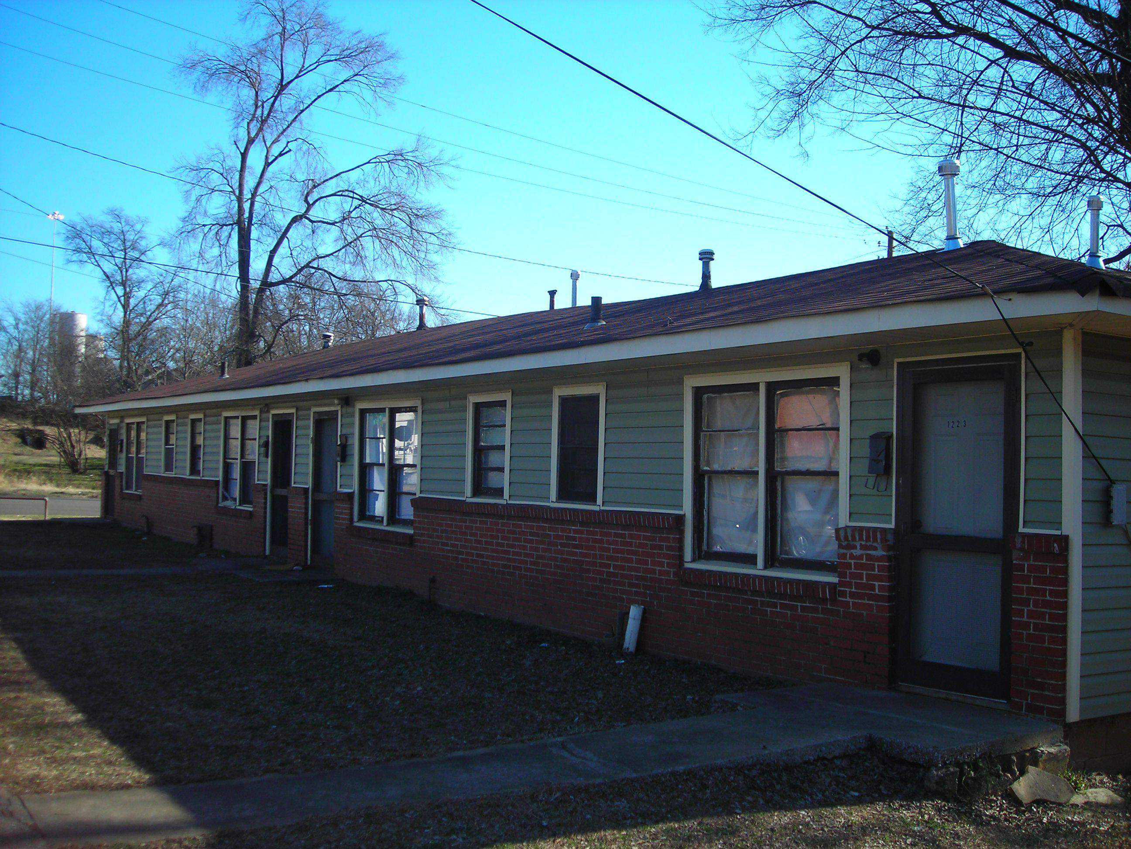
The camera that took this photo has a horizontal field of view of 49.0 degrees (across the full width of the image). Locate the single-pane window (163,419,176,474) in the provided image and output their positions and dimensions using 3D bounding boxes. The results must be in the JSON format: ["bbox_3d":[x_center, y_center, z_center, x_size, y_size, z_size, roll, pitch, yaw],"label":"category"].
[{"bbox_3d":[-7.346,0.403,22.999,0.070,0.980,0.700,3,-3,-33],"label":"single-pane window"}]

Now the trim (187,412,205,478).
[{"bbox_3d":[-6.415,0.377,21.595,0.071,1.121,0.851,3,-2,-33],"label":"trim"}]

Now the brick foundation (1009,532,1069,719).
[{"bbox_3d":[2.770,1.181,7.283,0.110,1.060,0.340,3,-3,-34],"label":"brick foundation"}]

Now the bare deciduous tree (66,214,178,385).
[{"bbox_3d":[-23.292,-5.436,65.000,5.900,11.600,5.800,2,-2,-20],"label":"bare deciduous tree"}]

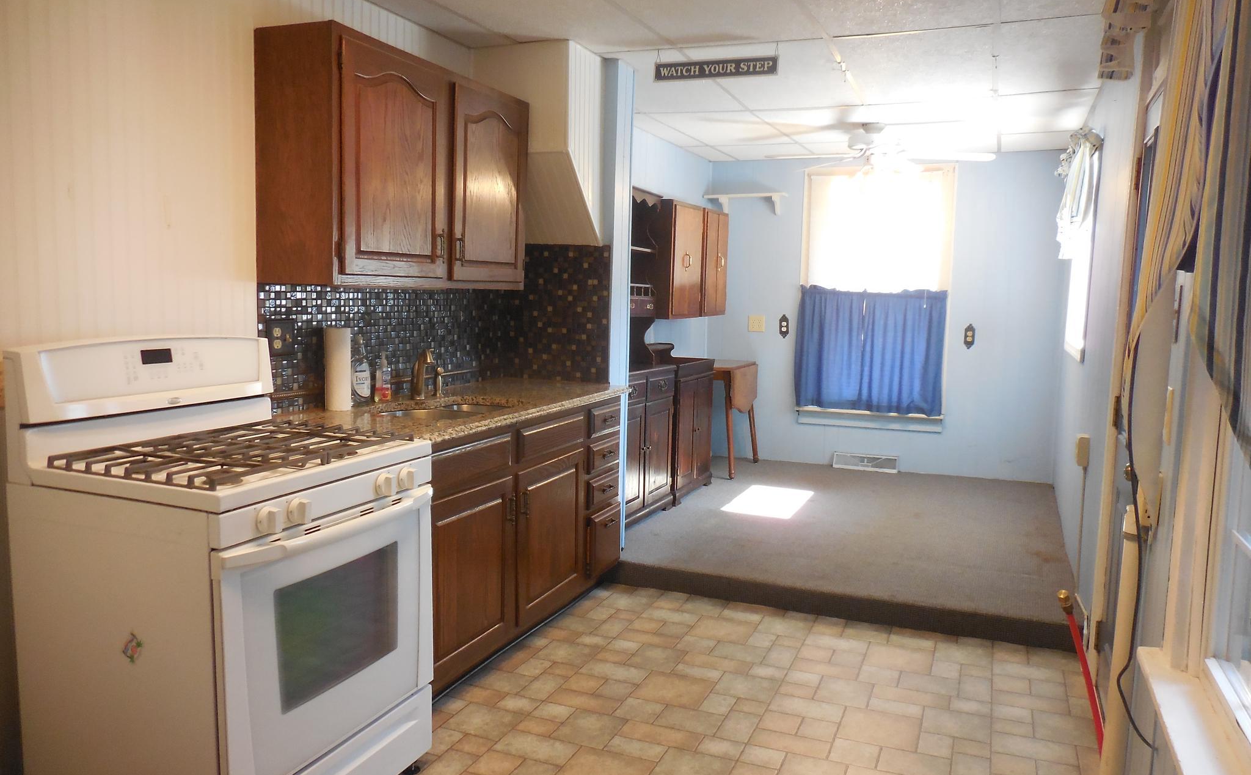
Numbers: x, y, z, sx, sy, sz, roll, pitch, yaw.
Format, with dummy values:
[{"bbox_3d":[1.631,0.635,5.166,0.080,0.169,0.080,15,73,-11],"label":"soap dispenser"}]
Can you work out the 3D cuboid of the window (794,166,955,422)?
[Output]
[{"bbox_3d":[1.736,-0.659,6.370,1.040,1.760,0.110,3,6,22],"label":"window"}]

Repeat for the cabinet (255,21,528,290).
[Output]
[{"bbox_3d":[-0.764,-0.746,3.271,0.315,0.772,1.193,3,6,22],"label":"cabinet"}]

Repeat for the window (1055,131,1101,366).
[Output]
[{"bbox_3d":[2.459,-0.697,4.941,0.095,1.070,1.350,3,6,22],"label":"window"}]

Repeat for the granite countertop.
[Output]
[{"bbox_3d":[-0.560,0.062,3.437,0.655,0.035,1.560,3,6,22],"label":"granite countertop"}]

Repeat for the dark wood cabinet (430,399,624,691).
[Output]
[{"bbox_3d":[-0.583,0.501,3.482,0.625,0.848,1.550,3,6,22],"label":"dark wood cabinet"}]

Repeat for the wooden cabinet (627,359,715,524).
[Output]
[{"bbox_3d":[0.072,0.285,5.217,0.435,0.812,1.620,3,6,22],"label":"wooden cabinet"}]

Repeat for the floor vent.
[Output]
[{"bbox_3d":[1.727,0.543,6.521,0.460,0.113,0.030,3,6,22],"label":"floor vent"}]

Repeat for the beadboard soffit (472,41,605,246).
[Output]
[{"bbox_3d":[-0.388,-1.052,4.008,0.464,0.826,0.350,4,7,21],"label":"beadboard soffit"}]

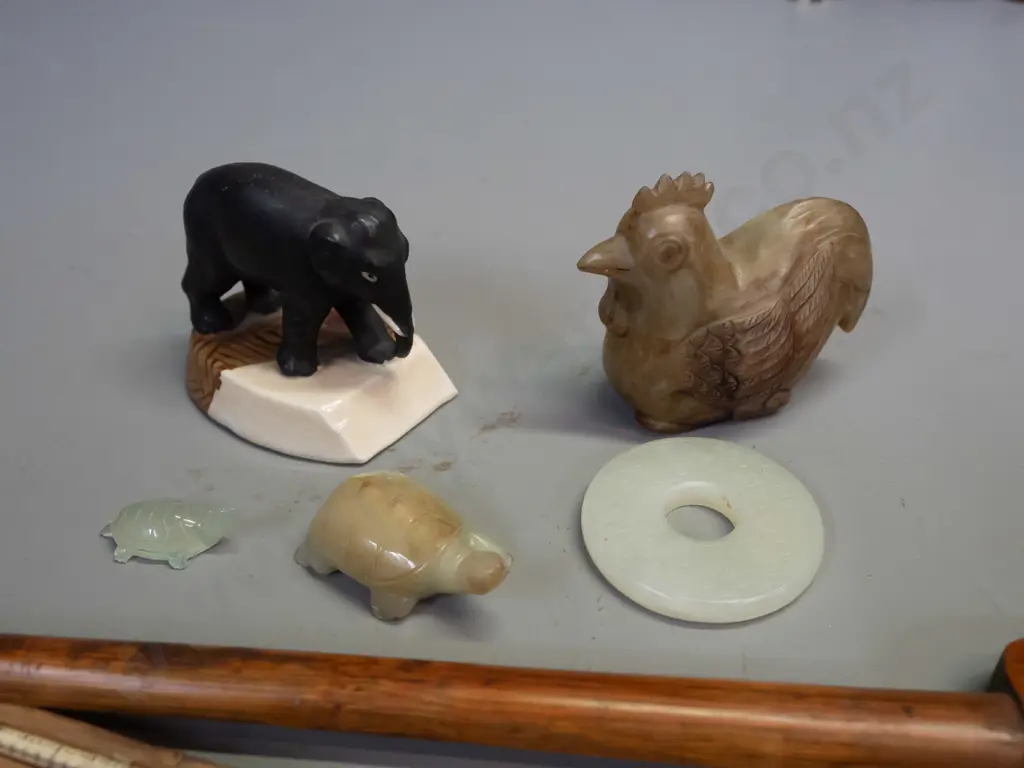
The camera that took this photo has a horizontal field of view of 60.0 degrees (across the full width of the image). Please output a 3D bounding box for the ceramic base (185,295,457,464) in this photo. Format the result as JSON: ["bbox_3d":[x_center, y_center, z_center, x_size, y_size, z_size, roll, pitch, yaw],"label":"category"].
[{"bbox_3d":[-0.086,-0.011,0.374,0.114,0.021,0.084,24,46,30],"label":"ceramic base"}]

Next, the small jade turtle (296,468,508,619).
[{"bbox_3d":[-0.032,0.039,0.244,0.067,0.030,0.039,17,44,24],"label":"small jade turtle"}]

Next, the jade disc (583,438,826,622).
[{"bbox_3d":[0.064,0.046,0.300,0.080,0.010,0.080,-2,38,2],"label":"jade disc"}]

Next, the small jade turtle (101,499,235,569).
[{"bbox_3d":[-0.118,0.049,0.304,0.048,0.017,0.025,0,38,4],"label":"small jade turtle"}]

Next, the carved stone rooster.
[{"bbox_3d":[0.067,-0.029,0.277,0.095,0.083,0.045,-9,39,-7],"label":"carved stone rooster"}]

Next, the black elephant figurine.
[{"bbox_3d":[-0.092,-0.045,0.343,0.098,0.074,0.044,24,46,30],"label":"black elephant figurine"}]

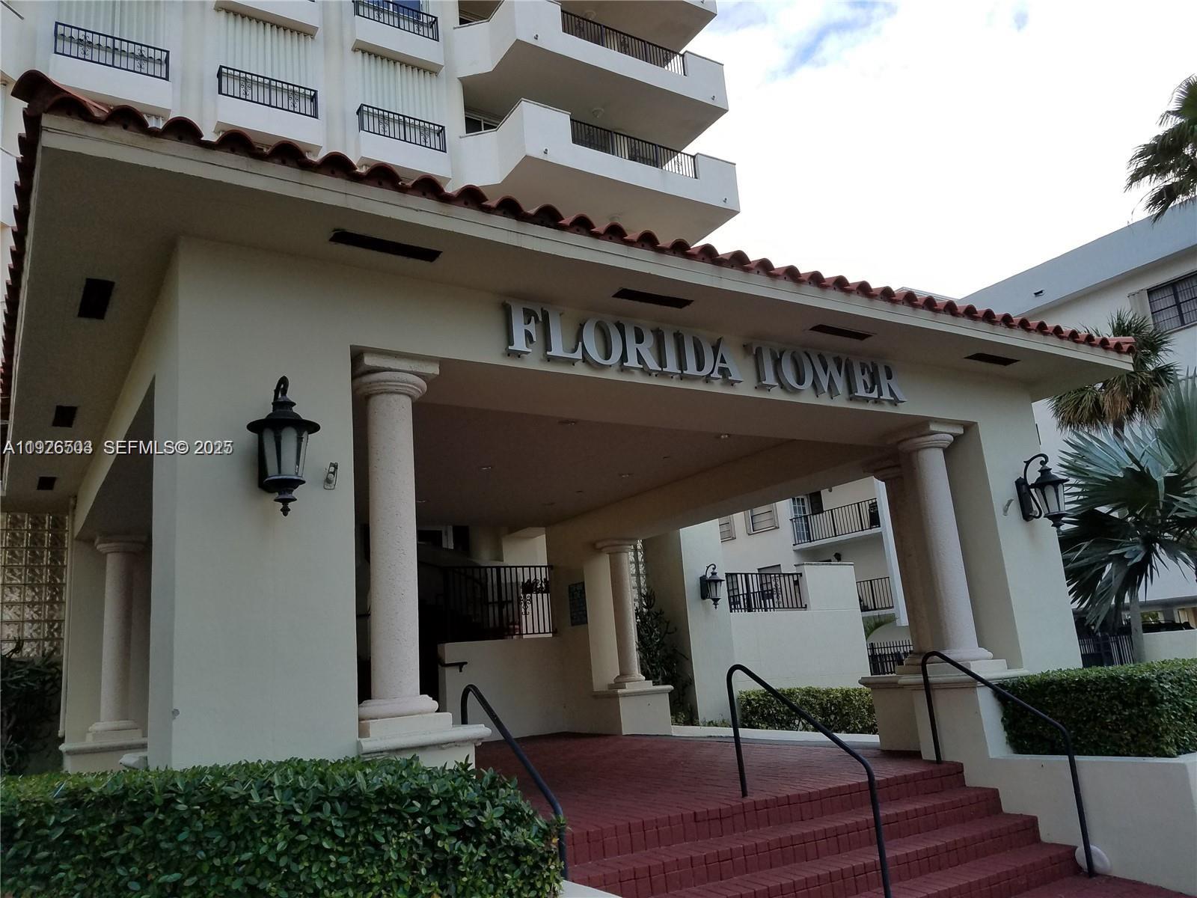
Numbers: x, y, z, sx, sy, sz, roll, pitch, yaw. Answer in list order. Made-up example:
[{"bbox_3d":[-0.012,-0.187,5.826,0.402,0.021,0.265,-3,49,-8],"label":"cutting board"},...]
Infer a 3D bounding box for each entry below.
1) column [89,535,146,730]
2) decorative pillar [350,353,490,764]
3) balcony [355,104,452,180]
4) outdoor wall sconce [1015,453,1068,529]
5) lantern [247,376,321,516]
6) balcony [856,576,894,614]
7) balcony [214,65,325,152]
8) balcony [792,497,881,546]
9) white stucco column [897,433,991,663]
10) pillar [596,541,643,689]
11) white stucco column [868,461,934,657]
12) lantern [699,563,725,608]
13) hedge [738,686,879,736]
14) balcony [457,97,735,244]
[{"bbox_3d":[-5.008,1.881,9.346,0.464,2.107,0.464,4,-16,-33],"label":"column"},{"bbox_3d":[-1.117,0.757,5.030,0.655,2.530,0.705,4,-16,-33],"label":"decorative pillar"},{"bbox_3d":[-4.069,-6.328,18.796,1.933,1.221,0.350,4,-16,-33],"label":"balcony"},{"bbox_3d":[3.900,0.408,7.874,0.341,0.683,0.480,4,-16,-33],"label":"outdoor wall sconce"},{"bbox_3d":[-1.529,-0.005,4.323,0.341,0.683,0.480,4,-16,-33],"label":"lantern"},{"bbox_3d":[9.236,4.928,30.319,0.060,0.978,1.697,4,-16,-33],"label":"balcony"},{"bbox_3d":[-6.331,-6.487,17.308,1.909,1.221,0.350,4,-16,-33],"label":"balcony"},{"bbox_3d":[8.462,2.665,32.420,0.060,0.988,4.125,4,-16,-33],"label":"balcony"},{"bbox_3d":[2.980,0.829,7.776,0.430,1.944,0.430,4,-16,-33],"label":"white stucco column"},{"bbox_3d":[0.362,2.285,12.729,0.440,1.980,0.440,4,-16,-33],"label":"pillar"},{"bbox_3d":[3.058,1.098,8.813,0.430,1.963,0.430,4,-16,-33],"label":"white stucco column"},{"bbox_3d":[1.694,2.090,13.566,0.341,0.682,0.480,4,-16,-33],"label":"lantern"},{"bbox_3d":[2.896,3.284,11.312,0.773,0.546,2.957,4,-16,-33],"label":"hedge"},{"bbox_3d":[-0.042,-6.064,20.673,6.300,1.265,2.600,4,-16,-33],"label":"balcony"}]

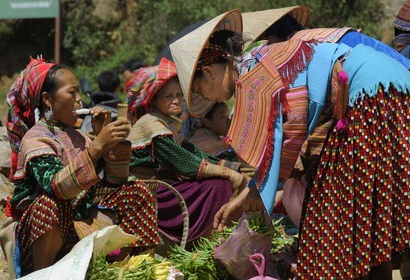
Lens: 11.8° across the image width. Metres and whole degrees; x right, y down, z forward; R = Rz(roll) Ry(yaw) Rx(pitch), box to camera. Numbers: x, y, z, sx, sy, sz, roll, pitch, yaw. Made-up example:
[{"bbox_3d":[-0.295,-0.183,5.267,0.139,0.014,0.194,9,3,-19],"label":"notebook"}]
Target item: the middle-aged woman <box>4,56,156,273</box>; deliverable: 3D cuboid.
[{"bbox_3d":[-0.439,0.100,7.100,0.540,0.800,0.480,2,4,25],"label":"middle-aged woman"}]

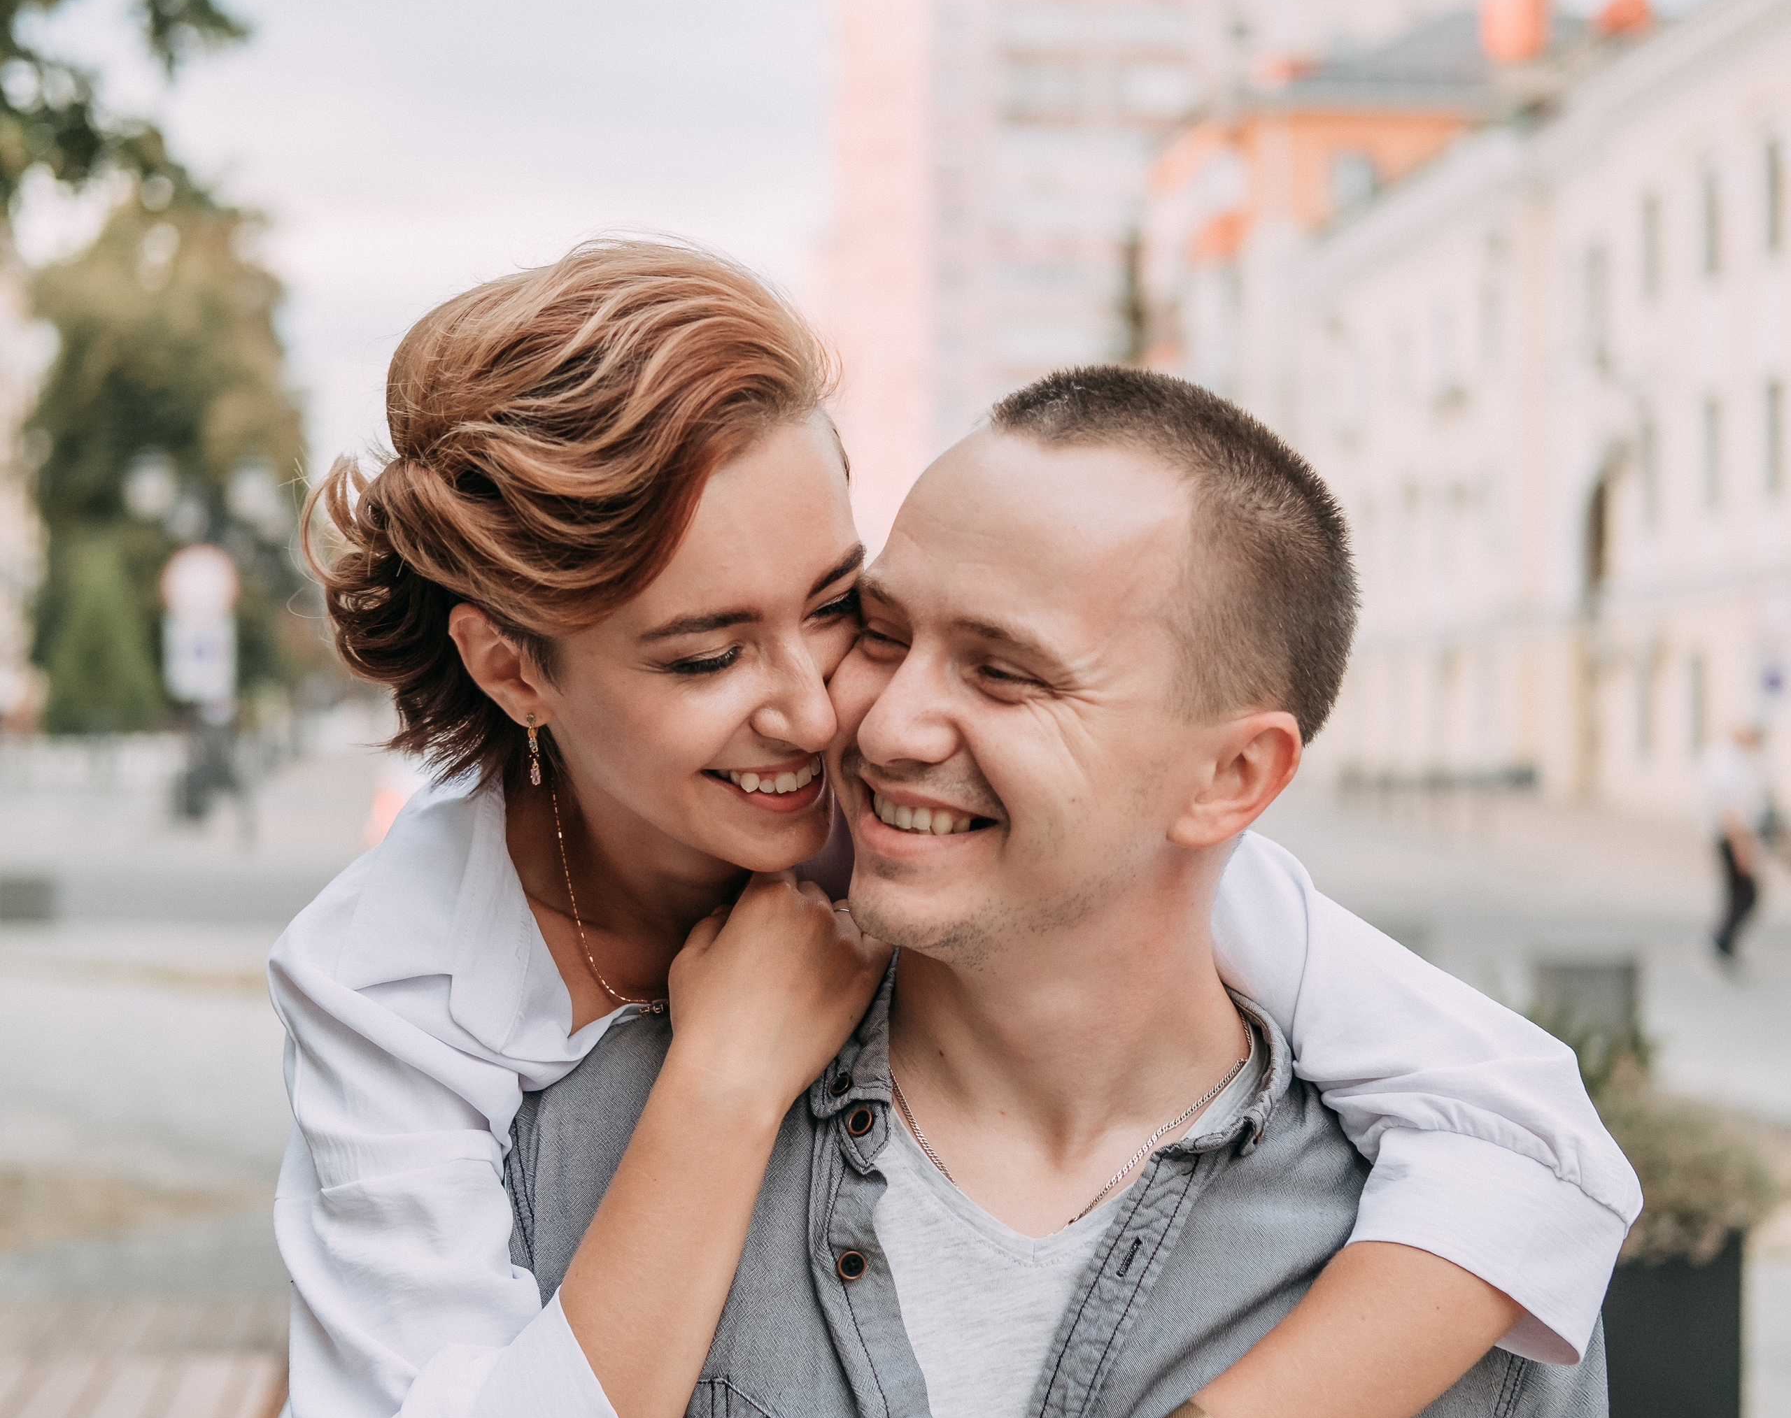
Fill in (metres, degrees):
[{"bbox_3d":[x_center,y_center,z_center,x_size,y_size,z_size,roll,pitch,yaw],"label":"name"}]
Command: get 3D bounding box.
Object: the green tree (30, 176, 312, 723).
[{"bbox_3d":[-13.200,-4.000,72.000,5.100,11.100,5.000,0,0,0],"label":"green tree"}]

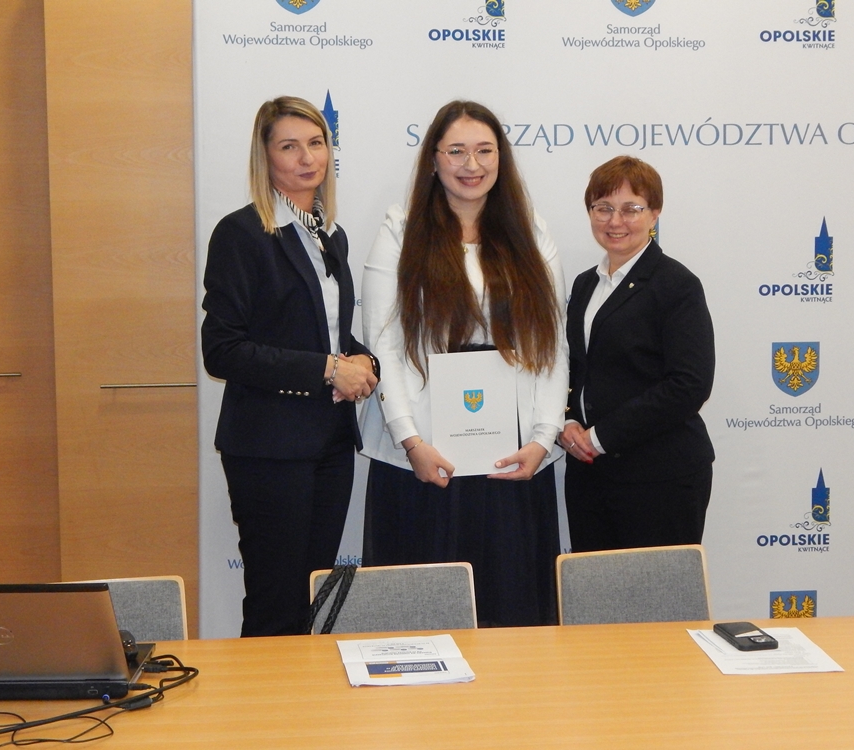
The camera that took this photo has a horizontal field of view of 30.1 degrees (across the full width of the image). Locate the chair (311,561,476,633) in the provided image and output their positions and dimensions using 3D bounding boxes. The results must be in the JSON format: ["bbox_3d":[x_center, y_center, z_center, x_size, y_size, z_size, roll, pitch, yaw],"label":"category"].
[{"bbox_3d":[-0.015,0.818,3.078,0.450,0.805,0.530,-2,5,-13],"label":"chair"}]

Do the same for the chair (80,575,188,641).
[{"bbox_3d":[-0.606,0.831,2.987,0.450,0.805,0.530,-1,5,-11],"label":"chair"}]

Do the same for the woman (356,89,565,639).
[{"bbox_3d":[0.086,0.263,3.627,0.480,1.760,0.340,-1,5,-2],"label":"woman"}]

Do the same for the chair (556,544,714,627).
[{"bbox_3d":[0.513,0.799,3.234,0.450,0.805,0.530,-2,5,-17],"label":"chair"}]

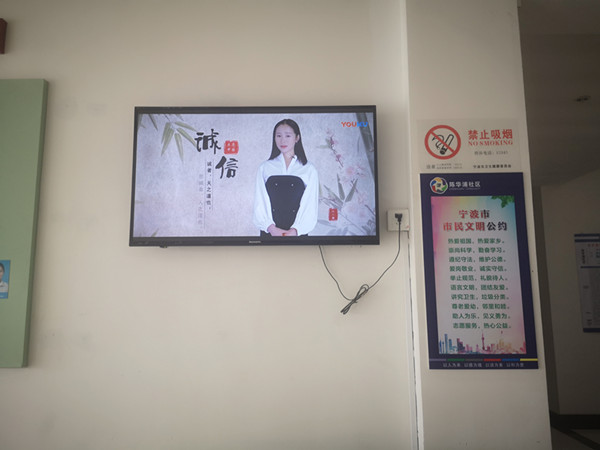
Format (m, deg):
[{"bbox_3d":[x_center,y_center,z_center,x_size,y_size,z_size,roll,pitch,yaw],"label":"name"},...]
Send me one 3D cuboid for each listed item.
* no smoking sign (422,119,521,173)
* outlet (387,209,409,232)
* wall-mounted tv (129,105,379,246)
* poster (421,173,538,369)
[{"bbox_3d":[0.677,-0.317,1.876,0.409,0.216,0.012,0,-8,0],"label":"no smoking sign"},{"bbox_3d":[0.398,-0.018,1.896,0.086,0.088,0.022,0,-8,0],"label":"outlet"},{"bbox_3d":[-0.176,-0.193,1.879,0.966,0.562,0.070,0,-8,0],"label":"wall-mounted tv"},{"bbox_3d":[0.686,0.170,1.811,0.408,0.751,0.015,0,-8,0],"label":"poster"}]

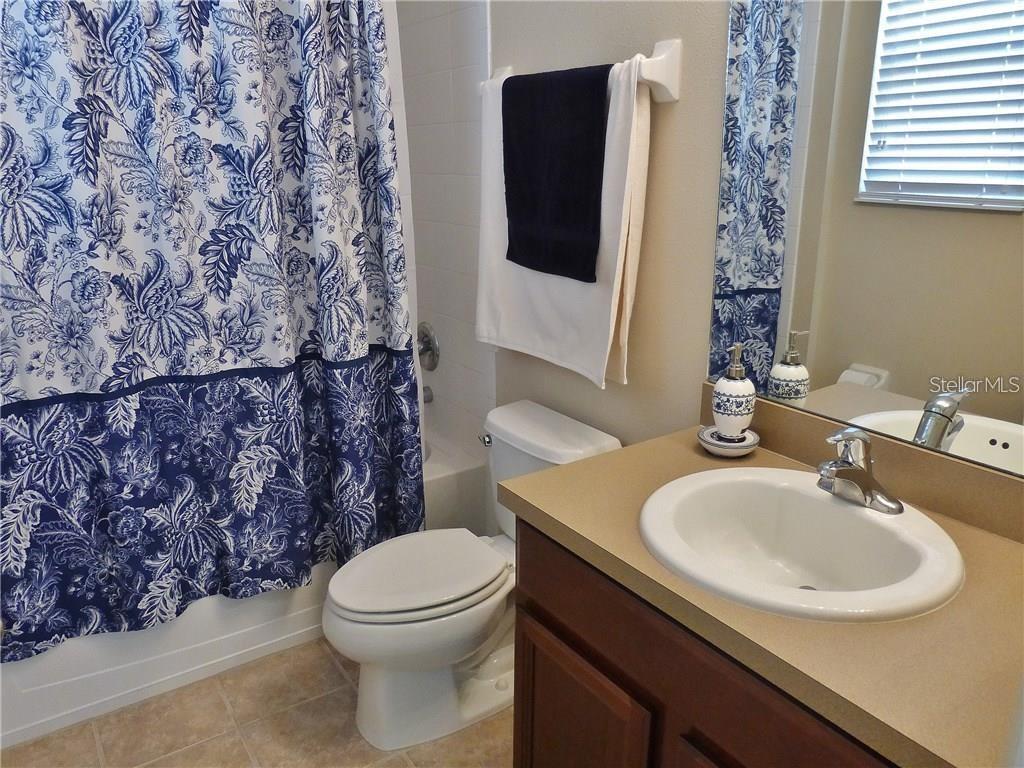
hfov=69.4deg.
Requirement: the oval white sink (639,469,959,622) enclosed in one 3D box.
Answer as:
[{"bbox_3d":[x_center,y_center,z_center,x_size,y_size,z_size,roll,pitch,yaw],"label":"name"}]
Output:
[{"bbox_3d":[0.438,0.302,1.181,0.475,0.175,0.488,-11,19,-32],"label":"oval white sink"}]

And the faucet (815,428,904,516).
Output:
[{"bbox_3d":[0.546,0.135,1.209,0.157,0.137,0.156,-11,19,-32],"label":"faucet"}]

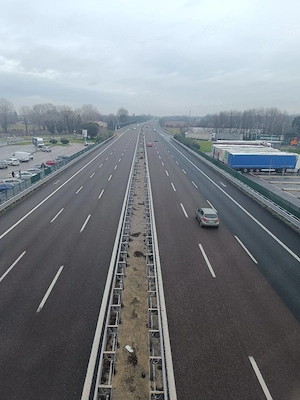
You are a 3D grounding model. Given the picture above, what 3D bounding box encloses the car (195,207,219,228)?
[{"bbox_3d":[6.066,1.525,29.912,1.770,1.510,4.050,-1,16,-1],"label":"car"}]

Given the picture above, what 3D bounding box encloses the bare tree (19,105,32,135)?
[{"bbox_3d":[-86.054,-54.642,189.644,10.000,19.600,10.000,-1,16,-1],"label":"bare tree"}]

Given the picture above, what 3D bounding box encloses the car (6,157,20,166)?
[{"bbox_3d":[-34.100,-9.550,69.200,4.200,1.520,1.800,13,21,39],"label":"car"}]

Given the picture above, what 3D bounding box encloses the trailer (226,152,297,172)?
[{"bbox_3d":[24.341,-7.965,60.458,13.600,4.000,2.550,0,16,1],"label":"trailer"}]

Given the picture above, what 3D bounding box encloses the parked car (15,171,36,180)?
[{"bbox_3d":[-23.750,-4.820,53.200,4.200,1.500,1.780,-6,17,-19],"label":"parked car"}]

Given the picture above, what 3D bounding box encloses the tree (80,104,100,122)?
[{"bbox_3d":[-53.670,-73.107,246.843,17.000,22.500,16.000,-1,16,-1],"label":"tree"}]

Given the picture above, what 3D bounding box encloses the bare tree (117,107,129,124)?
[{"bbox_3d":[-31.600,-93.516,315.162,13.500,23.000,13.000,-1,16,-1],"label":"bare tree"}]

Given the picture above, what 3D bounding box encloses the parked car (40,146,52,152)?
[{"bbox_3d":[-36.200,-17.650,96.800,4.300,1.520,1.800,13,21,39],"label":"parked car"}]

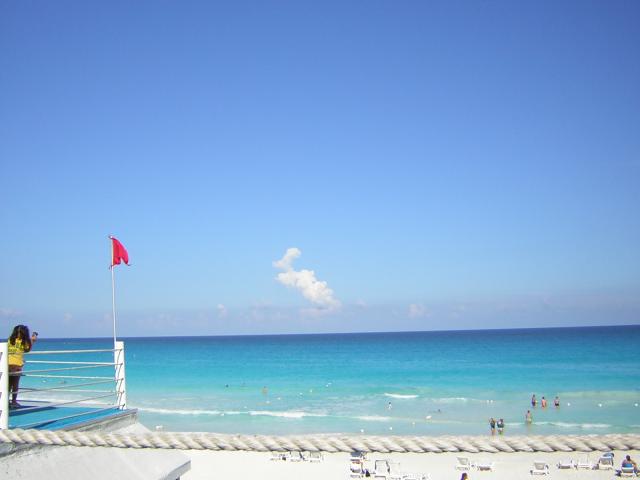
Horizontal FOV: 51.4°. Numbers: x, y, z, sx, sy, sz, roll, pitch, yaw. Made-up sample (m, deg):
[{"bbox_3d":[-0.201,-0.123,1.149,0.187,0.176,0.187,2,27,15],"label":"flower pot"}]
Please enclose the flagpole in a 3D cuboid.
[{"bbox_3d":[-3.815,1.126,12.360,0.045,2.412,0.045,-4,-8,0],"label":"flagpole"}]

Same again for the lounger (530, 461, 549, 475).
[{"bbox_3d":[12.127,12.423,36.810,0.680,0.770,1.750,-3,-8,16],"label":"lounger"}]

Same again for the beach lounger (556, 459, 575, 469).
[{"bbox_3d":[14.011,12.650,38.129,0.680,0.600,1.750,-3,-8,16],"label":"beach lounger"}]

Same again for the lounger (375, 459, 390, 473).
[{"bbox_3d":[3.524,12.754,37.837,0.680,0.760,1.750,-2,-8,7],"label":"lounger"}]

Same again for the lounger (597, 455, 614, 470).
[{"bbox_3d":[16.067,12.454,37.571,0.680,0.750,1.750,-4,-8,18],"label":"lounger"}]

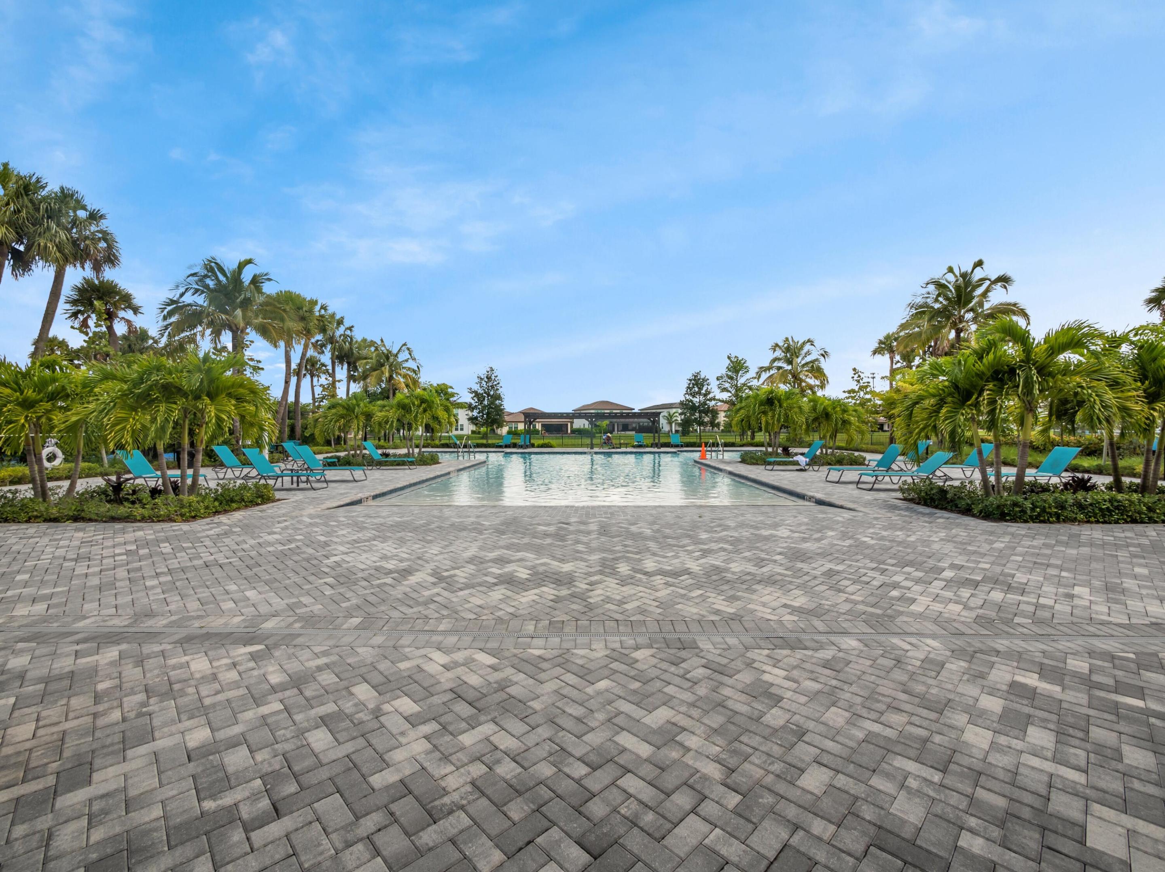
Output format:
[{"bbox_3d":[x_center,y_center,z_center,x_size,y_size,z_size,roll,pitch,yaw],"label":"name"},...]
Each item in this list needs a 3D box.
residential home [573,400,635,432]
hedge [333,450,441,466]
[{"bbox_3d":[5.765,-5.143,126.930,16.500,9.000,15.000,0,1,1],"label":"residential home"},{"bbox_3d":[-7.716,0.864,18.418,4.300,0.500,2.200,0,1,1],"label":"hedge"}]

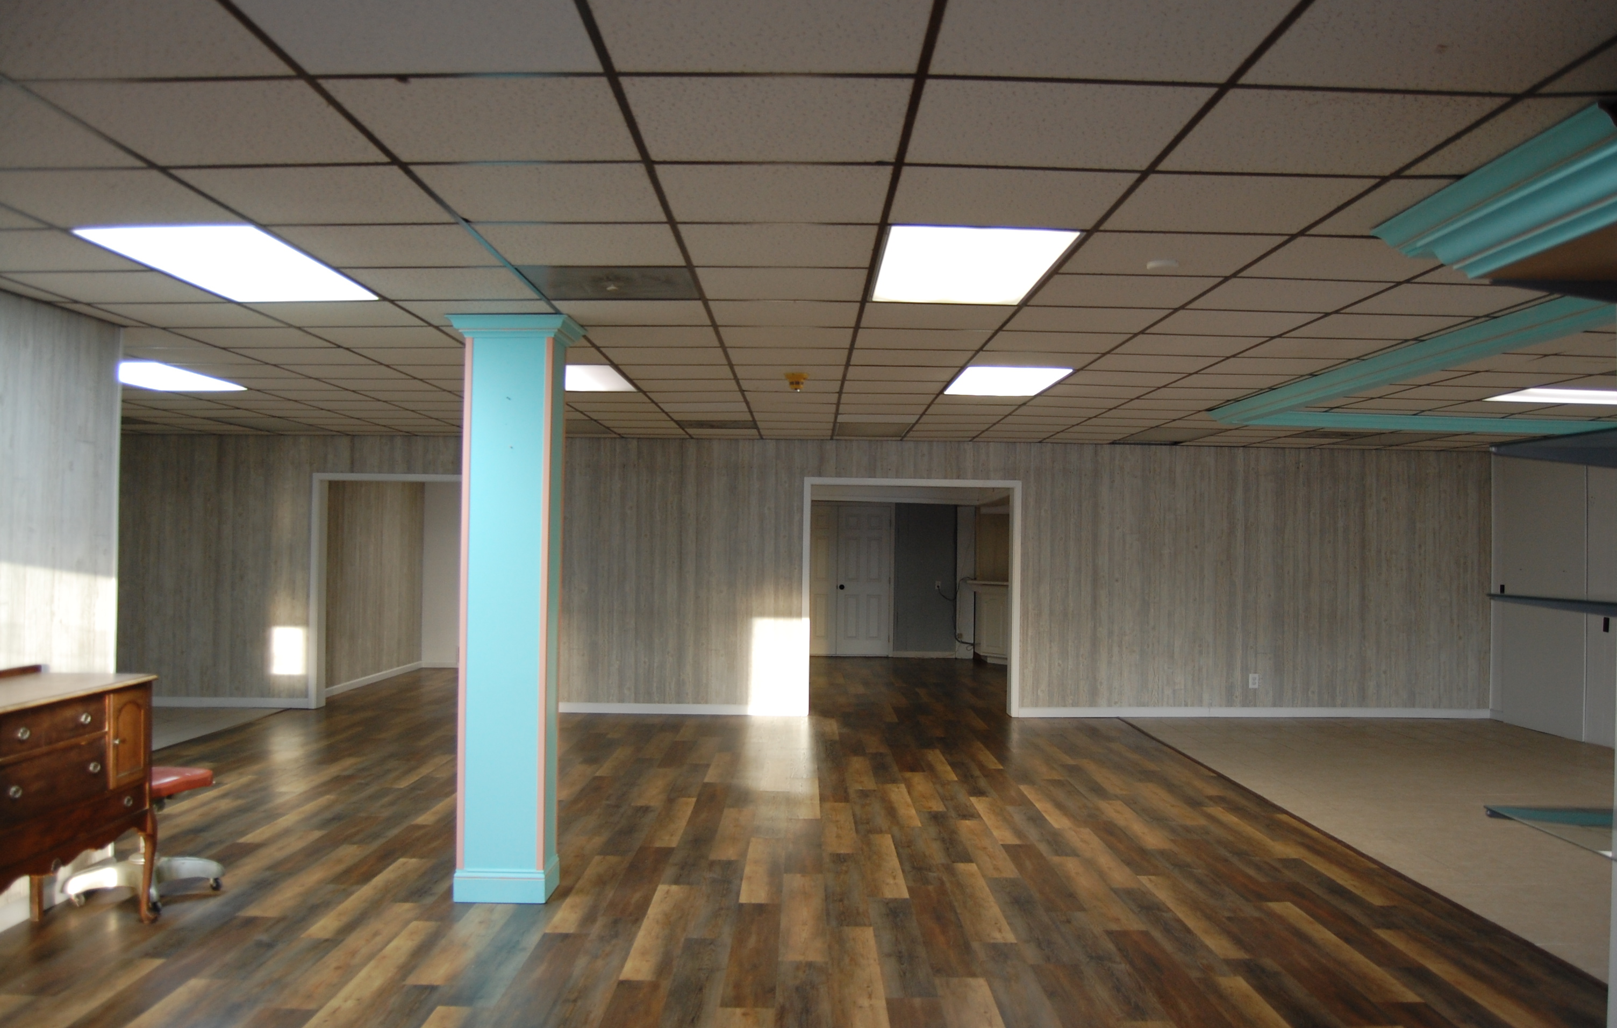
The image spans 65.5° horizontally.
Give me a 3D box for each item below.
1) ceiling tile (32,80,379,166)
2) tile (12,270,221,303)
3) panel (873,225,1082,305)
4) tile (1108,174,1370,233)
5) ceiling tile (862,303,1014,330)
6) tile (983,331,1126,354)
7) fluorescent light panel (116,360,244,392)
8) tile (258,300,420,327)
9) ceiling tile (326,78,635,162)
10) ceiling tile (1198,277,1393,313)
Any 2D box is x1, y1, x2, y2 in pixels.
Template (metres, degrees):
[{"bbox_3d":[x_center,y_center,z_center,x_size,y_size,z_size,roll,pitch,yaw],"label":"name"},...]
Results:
[{"bbox_3d":[-1.302,-0.875,2.789,0.610,0.020,0.610,1,-1,0],"label":"ceiling tile"},{"bbox_3d":[-2.505,-0.831,4.545,0.605,0.020,0.600,1,-1,0],"label":"tile"},{"bbox_3d":[0.527,-0.841,4.250,0.605,0.040,1.190,1,-1,0],"label":"panel"},{"bbox_3d":[1.133,-0.839,3.362,0.605,0.020,0.605,1,-1,0],"label":"tile"},{"bbox_3d":[0.516,-0.807,5.103,0.600,0.025,0.600,1,-1,0],"label":"ceiling tile"},{"bbox_3d":[1.127,-0.794,5.746,0.605,0.020,0.605,0,-1,0],"label":"tile"},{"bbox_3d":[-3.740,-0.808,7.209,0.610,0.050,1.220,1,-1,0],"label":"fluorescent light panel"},{"bbox_3d":[-1.921,-0.834,5.165,0.605,0.020,0.605,1,-1,0],"label":"tile"},{"bbox_3d":[-0.690,-0.866,2.758,0.605,0.020,0.600,1,-1,0],"label":"ceiling tile"},{"bbox_3d":[1.739,-0.811,4.572,0.605,0.020,0.605,1,-1,0],"label":"ceiling tile"}]

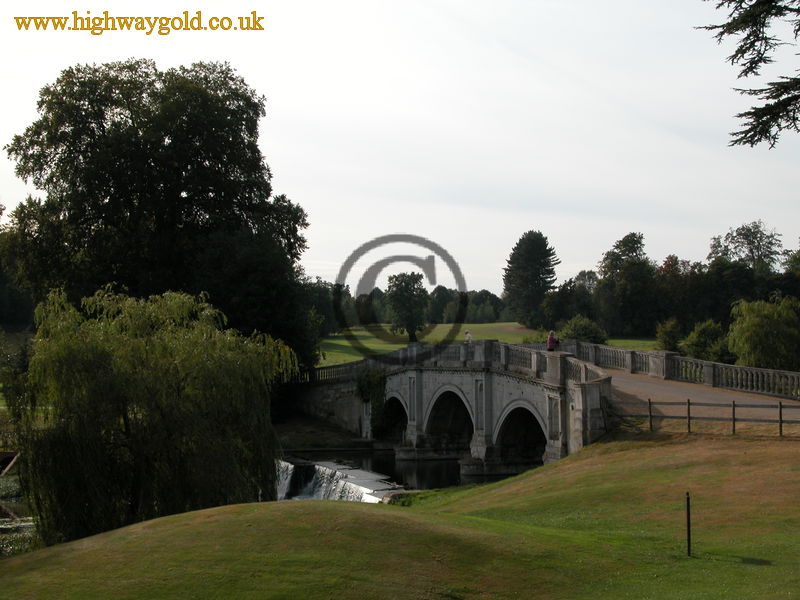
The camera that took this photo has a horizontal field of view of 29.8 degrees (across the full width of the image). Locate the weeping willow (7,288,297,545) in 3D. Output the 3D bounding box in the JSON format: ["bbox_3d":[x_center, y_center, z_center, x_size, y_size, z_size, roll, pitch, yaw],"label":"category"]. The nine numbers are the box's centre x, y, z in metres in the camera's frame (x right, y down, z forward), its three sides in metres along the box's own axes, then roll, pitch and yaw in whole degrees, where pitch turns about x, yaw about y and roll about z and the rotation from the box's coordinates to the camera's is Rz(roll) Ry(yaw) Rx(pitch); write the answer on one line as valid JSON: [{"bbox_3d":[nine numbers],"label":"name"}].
[{"bbox_3d":[-8.100,3.950,49.000,9.200,8.500,8.600,0,-1,-9],"label":"weeping willow"}]

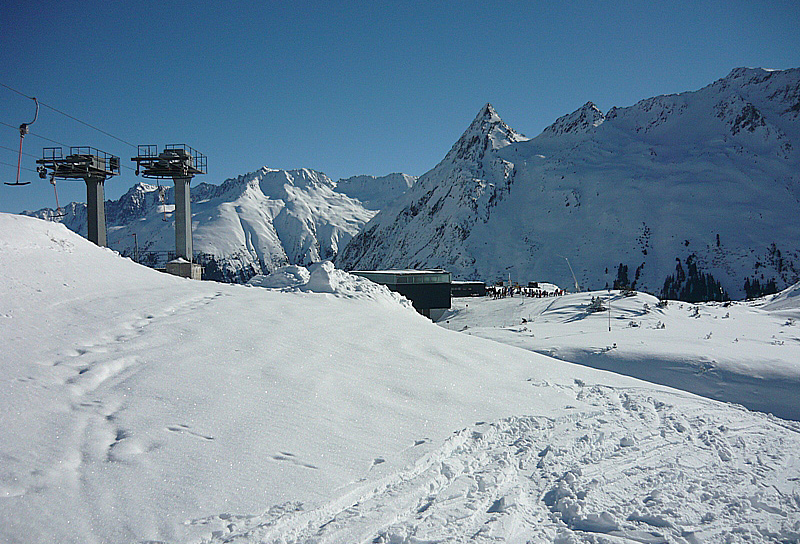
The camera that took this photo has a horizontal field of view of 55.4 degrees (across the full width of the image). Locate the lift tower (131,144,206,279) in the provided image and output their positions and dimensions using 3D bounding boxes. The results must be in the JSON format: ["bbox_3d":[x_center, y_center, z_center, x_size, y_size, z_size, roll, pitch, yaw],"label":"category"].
[{"bbox_3d":[-14.900,-3.830,49.500,3.500,8.500,4.600,0,3,-1],"label":"lift tower"}]

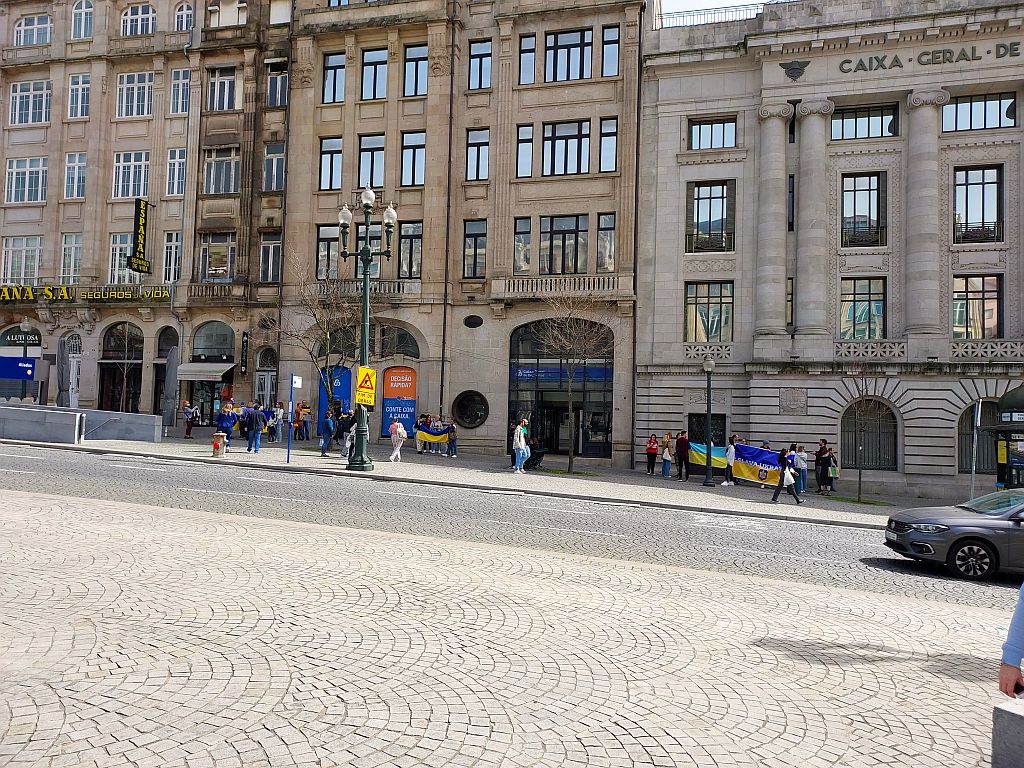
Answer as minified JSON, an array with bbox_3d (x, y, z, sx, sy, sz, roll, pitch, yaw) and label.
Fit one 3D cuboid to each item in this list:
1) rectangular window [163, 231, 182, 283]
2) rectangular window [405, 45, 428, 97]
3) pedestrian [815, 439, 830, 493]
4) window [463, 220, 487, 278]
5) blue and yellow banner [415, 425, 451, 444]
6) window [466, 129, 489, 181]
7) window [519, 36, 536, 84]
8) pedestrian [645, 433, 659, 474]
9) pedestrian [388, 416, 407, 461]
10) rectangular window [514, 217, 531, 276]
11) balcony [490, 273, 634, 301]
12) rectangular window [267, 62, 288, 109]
[{"bbox_3d":[-17.616,-6.575,43.039,1.035,2.706,0.200,1,-3,16],"label":"rectangular window"},{"bbox_3d":[-4.399,-14.420,38.151,1.146,2.420,0.200,1,-3,15],"label":"rectangular window"},{"bbox_3d":[10.206,2.675,27.209,0.420,1.790,0.520,2,-3,-6],"label":"pedestrian"},{"bbox_3d":[-1.561,-5.713,35.137,1.005,2.523,0.200,1,-2,14],"label":"window"},{"bbox_3d":[-3.174,2.045,33.700,1.480,0.813,0.300,0,-3,22],"label":"blue and yellow banner"},{"bbox_3d":[-1.446,-9.769,35.290,1.010,2.221,0.200,1,-2,14],"label":"window"},{"bbox_3d":[0.716,-14.358,36.757,0.719,2.194,0.200,1,-3,15],"label":"window"},{"bbox_3d":[5.604,2.838,33.200,0.520,1.623,0.380,1,-3,10],"label":"pedestrian"},{"bbox_3d":[-4.023,1.955,29.100,0.580,1.606,0.580,-1,-4,45],"label":"pedestrian"},{"bbox_3d":[0.442,-5.734,34.624,0.714,2.474,0.200,1,-2,14],"label":"rectangular window"},{"bbox_3d":[2.033,-3.983,34.113,6.072,0.974,0.800,1,-3,16],"label":"balcony"},{"bbox_3d":[-11.113,-14.226,39.373,1.046,2.097,0.200,1,-3,16],"label":"rectangular window"}]

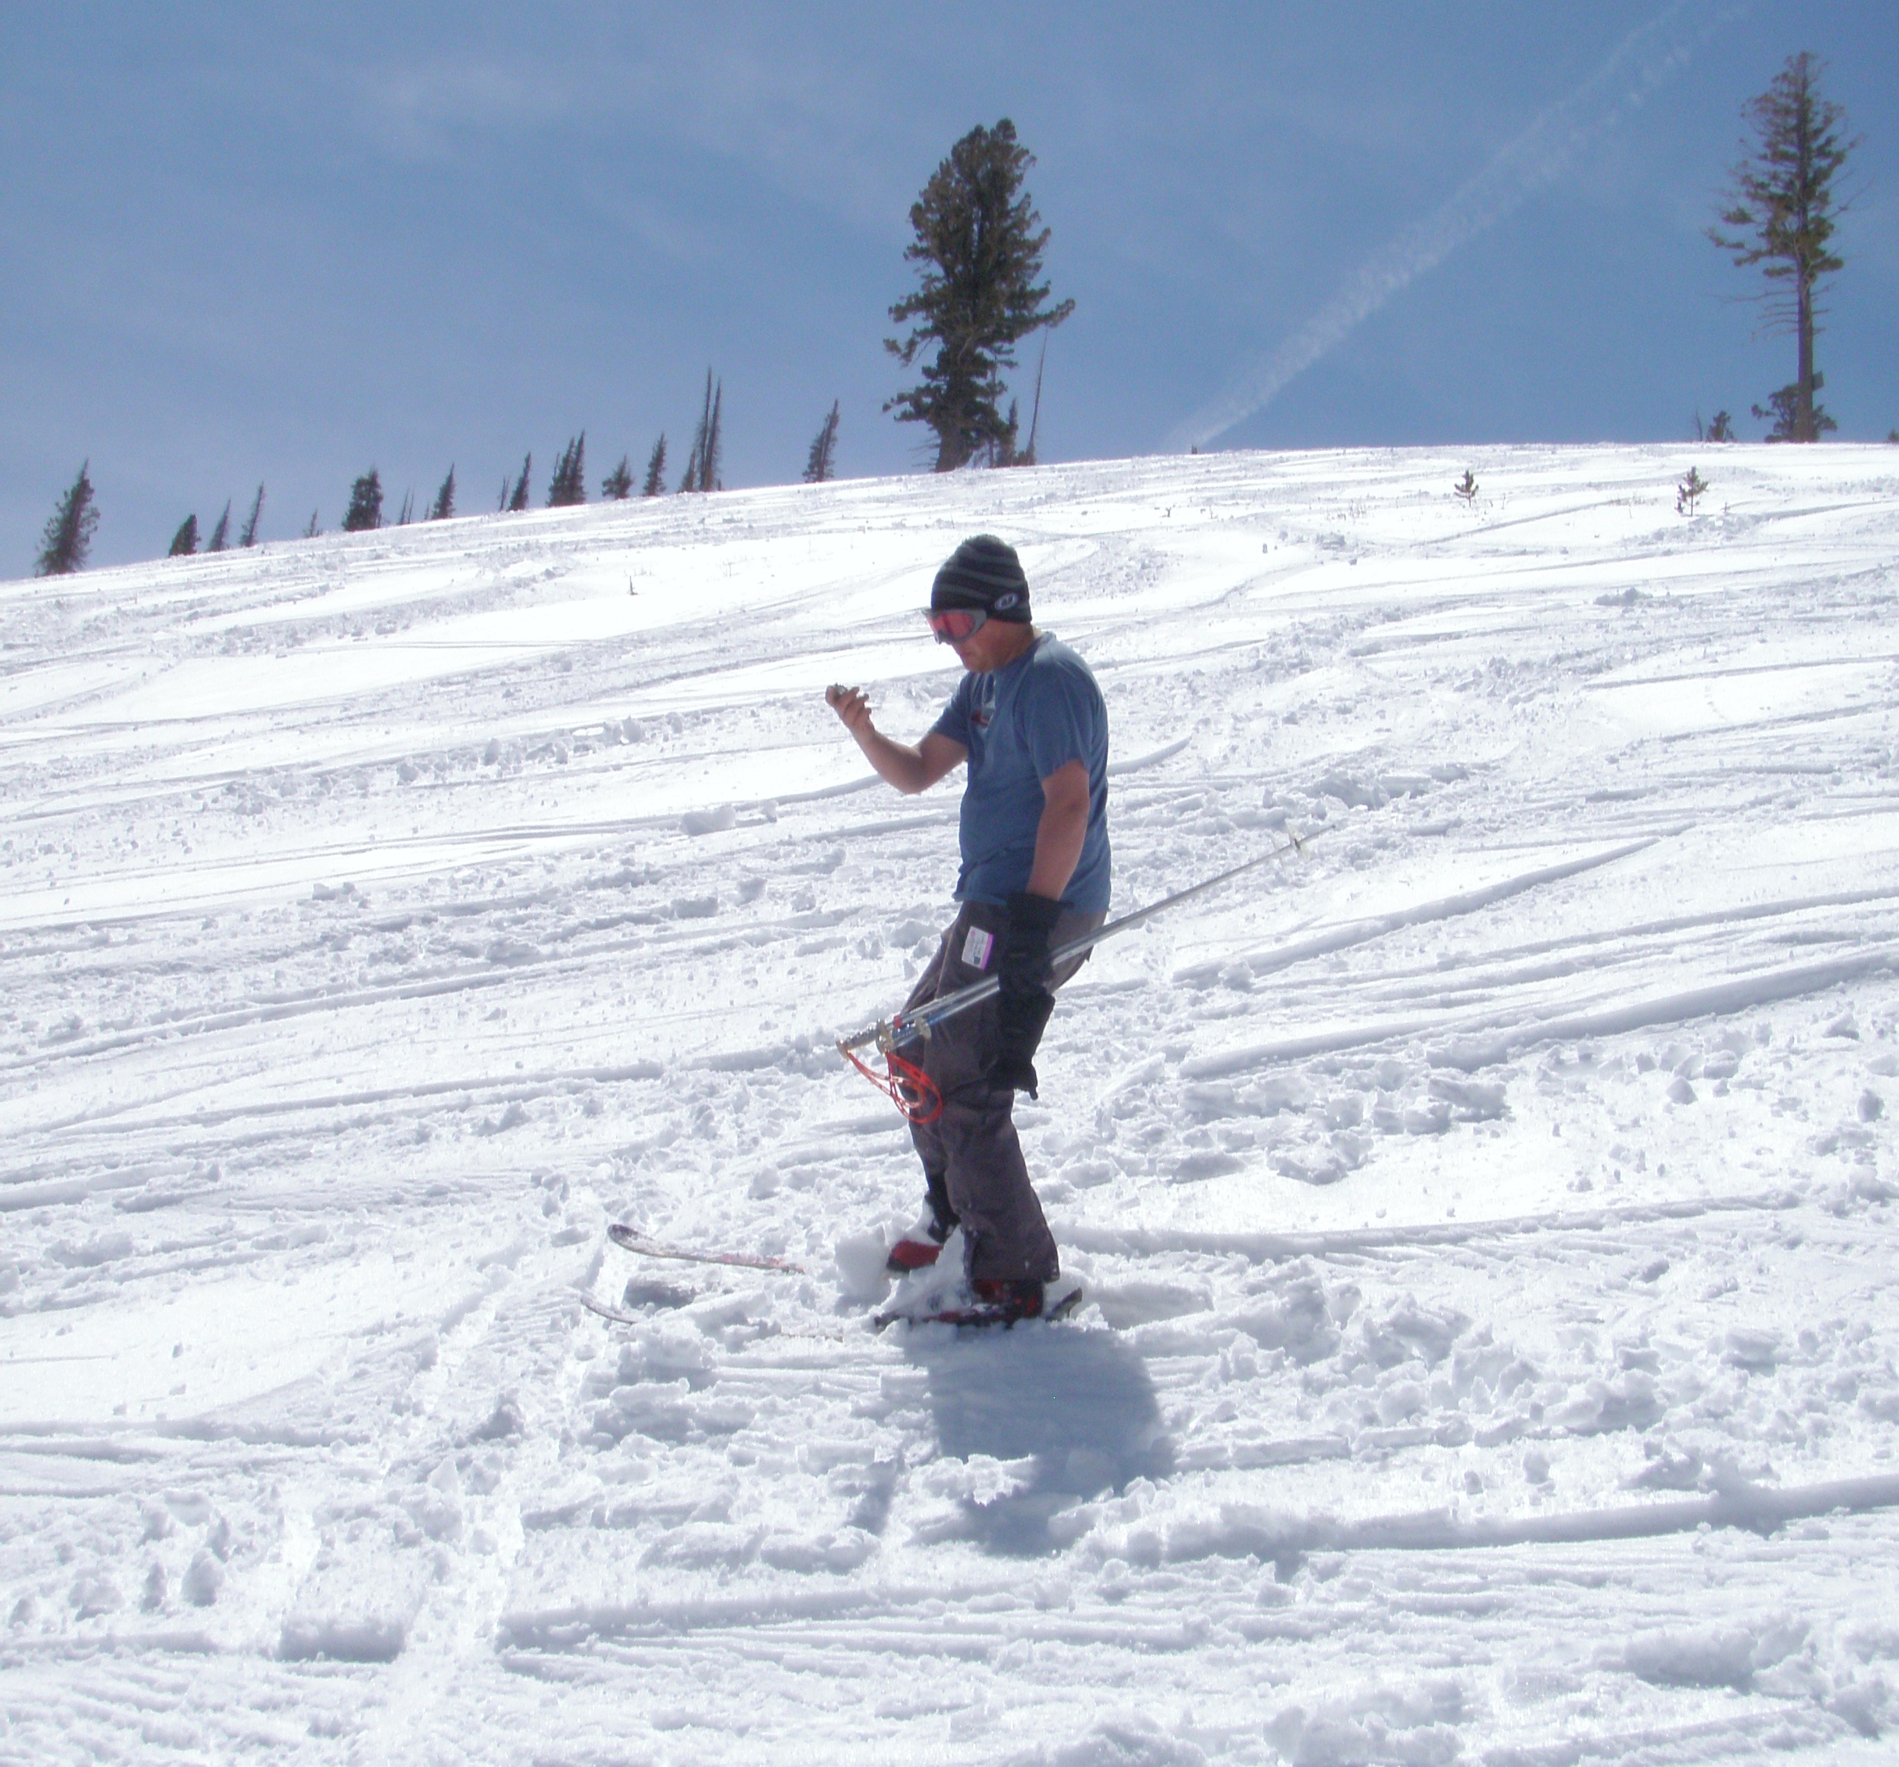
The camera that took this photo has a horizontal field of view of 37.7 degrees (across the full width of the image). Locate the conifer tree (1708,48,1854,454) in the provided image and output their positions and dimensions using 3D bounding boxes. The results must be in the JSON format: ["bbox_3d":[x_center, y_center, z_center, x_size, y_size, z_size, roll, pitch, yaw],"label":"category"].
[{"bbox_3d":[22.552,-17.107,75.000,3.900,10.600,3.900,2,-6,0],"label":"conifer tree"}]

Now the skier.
[{"bbox_3d":[0.047,0.083,6.280,0.580,1.780,0.580,4,-7,-19],"label":"skier"}]

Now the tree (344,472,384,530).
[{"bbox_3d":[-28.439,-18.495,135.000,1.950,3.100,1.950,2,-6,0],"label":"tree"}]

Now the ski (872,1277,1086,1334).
[{"bbox_3d":[0.020,0.961,6.150,1.600,0.120,0.110,3,11,-9],"label":"ski"}]

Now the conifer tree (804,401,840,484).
[{"bbox_3d":[-6.197,-21.378,135.000,1.600,4.000,1.600,2,-6,0],"label":"conifer tree"}]

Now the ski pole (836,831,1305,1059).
[{"bbox_3d":[0.281,0.118,6.045,1.180,0.080,0.080,-24,2,-17],"label":"ski pole"}]

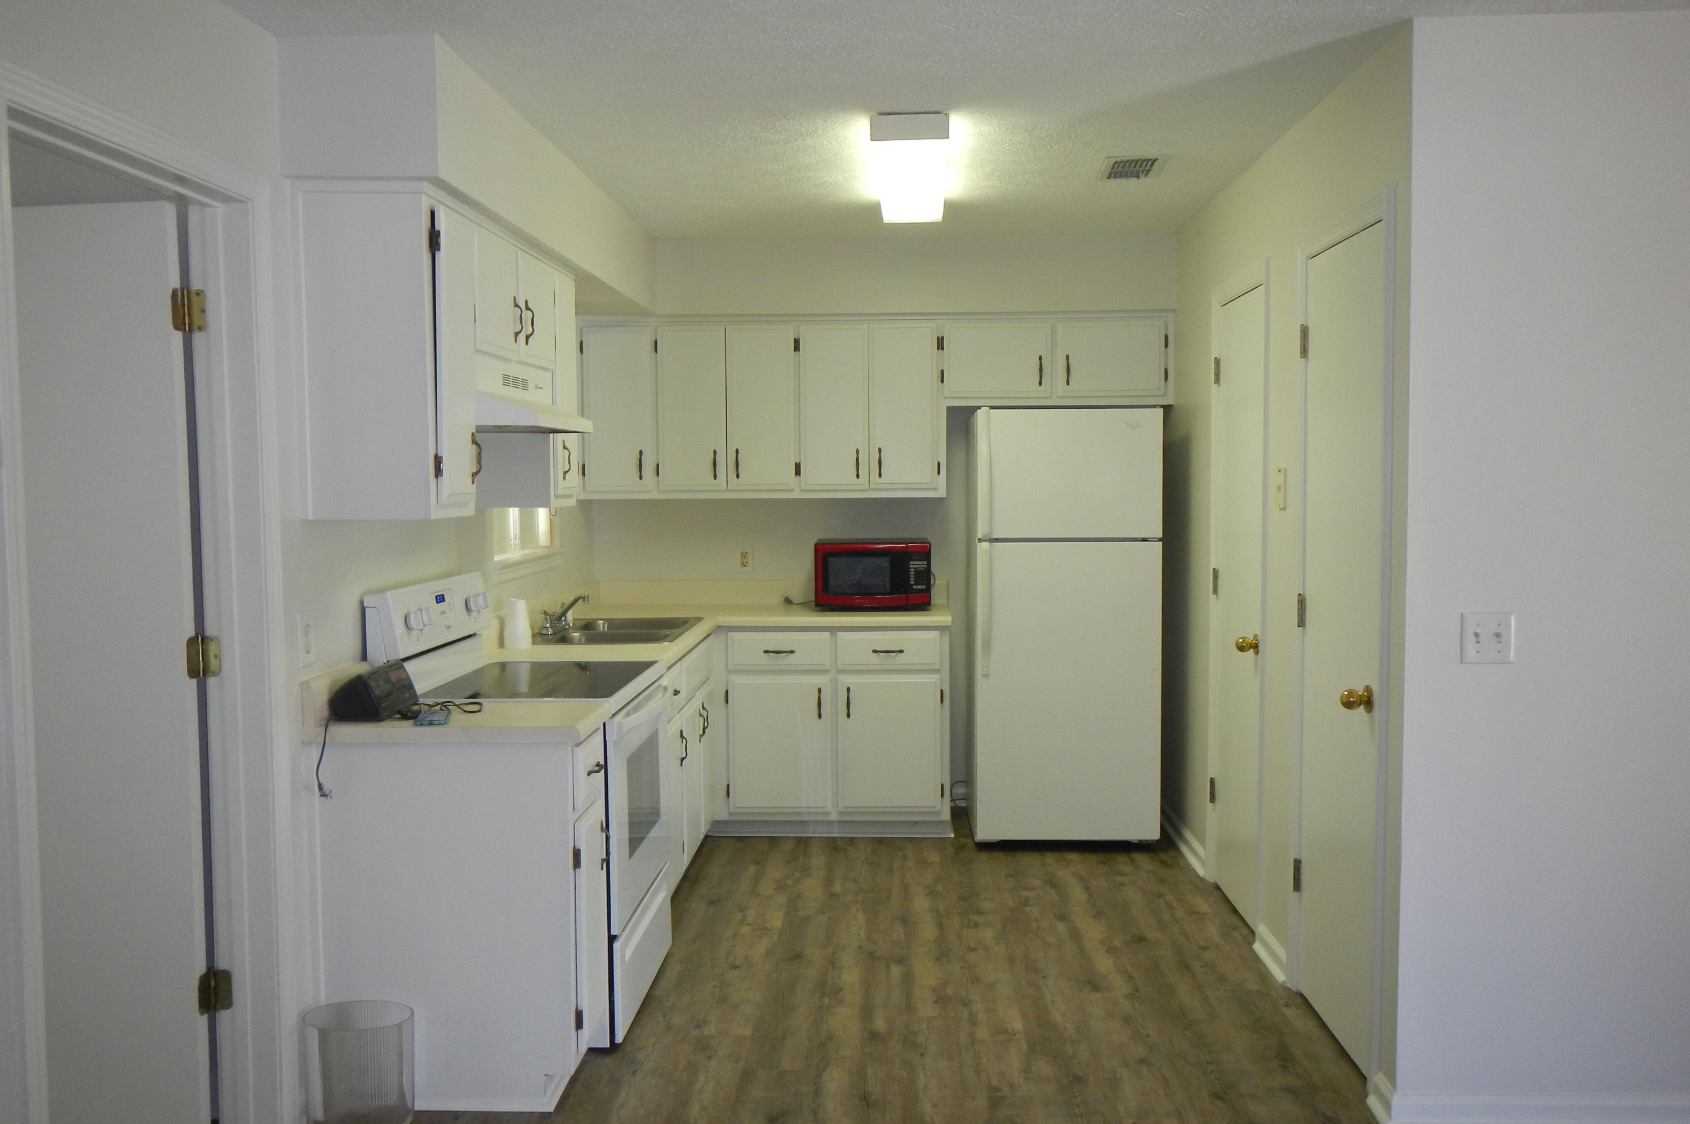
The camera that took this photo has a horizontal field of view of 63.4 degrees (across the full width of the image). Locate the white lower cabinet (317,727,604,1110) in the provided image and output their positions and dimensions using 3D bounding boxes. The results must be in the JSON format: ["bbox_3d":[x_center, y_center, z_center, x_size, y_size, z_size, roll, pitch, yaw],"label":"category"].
[{"bbox_3d":[-0.908,0.840,3.310,0.625,0.870,0.300,0,4,3],"label":"white lower cabinet"}]

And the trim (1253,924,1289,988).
[{"bbox_3d":[1.265,1.161,4.072,0.037,0.090,0.320,0,4,2],"label":"trim"}]

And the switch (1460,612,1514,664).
[{"bbox_3d":[1.404,0.167,2.987,0.115,0.114,0.012,0,4,3],"label":"switch"}]

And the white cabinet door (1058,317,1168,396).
[{"bbox_3d":[1.097,-0.838,5.629,0.446,0.312,0.022,0,4,2],"label":"white cabinet door"}]

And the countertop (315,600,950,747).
[{"bbox_3d":[-0.393,0.284,4.558,1.550,0.042,3.020,0,4,2],"label":"countertop"}]

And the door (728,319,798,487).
[{"bbox_3d":[-0.349,-0.641,5.731,0.286,0.678,0.028,0,4,3],"label":"door"}]

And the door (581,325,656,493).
[{"bbox_3d":[-0.954,-0.642,5.762,0.308,0.688,0.028,0,4,3],"label":"door"}]

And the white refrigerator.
[{"bbox_3d":[0.884,0.253,5.635,0.715,1.710,0.710,0,4,1],"label":"white refrigerator"}]

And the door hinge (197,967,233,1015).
[{"bbox_3d":[-1.388,0.954,3.017,0.055,0.092,0.045,0,4,3],"label":"door hinge"}]

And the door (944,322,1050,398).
[{"bbox_3d":[0.635,-0.832,5.669,0.443,0.301,0.028,0,4,3],"label":"door"}]

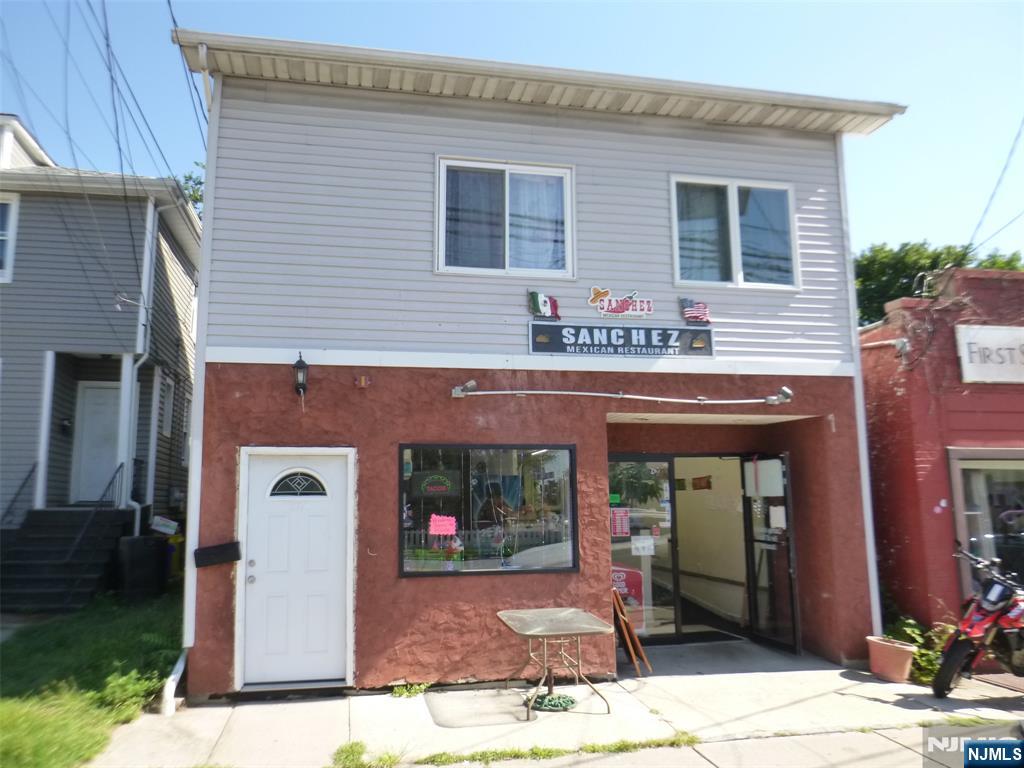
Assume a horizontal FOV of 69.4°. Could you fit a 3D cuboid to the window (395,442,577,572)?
[{"bbox_3d":[-0.214,1.222,7.207,1.770,1.250,0.110,1,-8,-12],"label":"window"}]

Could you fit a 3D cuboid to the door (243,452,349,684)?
[{"bbox_3d":[-1.971,1.674,6.805,0.920,2.050,0.090,1,-8,-12],"label":"door"}]

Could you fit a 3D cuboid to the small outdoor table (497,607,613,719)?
[{"bbox_3d":[0.342,2.450,6.540,0.830,0.700,1.030,1,-8,-12],"label":"small outdoor table"}]

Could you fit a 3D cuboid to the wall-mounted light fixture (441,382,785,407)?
[{"bbox_3d":[1.213,0.096,7.548,3.720,0.220,0.200,1,-8,-12],"label":"wall-mounted light fixture"}]

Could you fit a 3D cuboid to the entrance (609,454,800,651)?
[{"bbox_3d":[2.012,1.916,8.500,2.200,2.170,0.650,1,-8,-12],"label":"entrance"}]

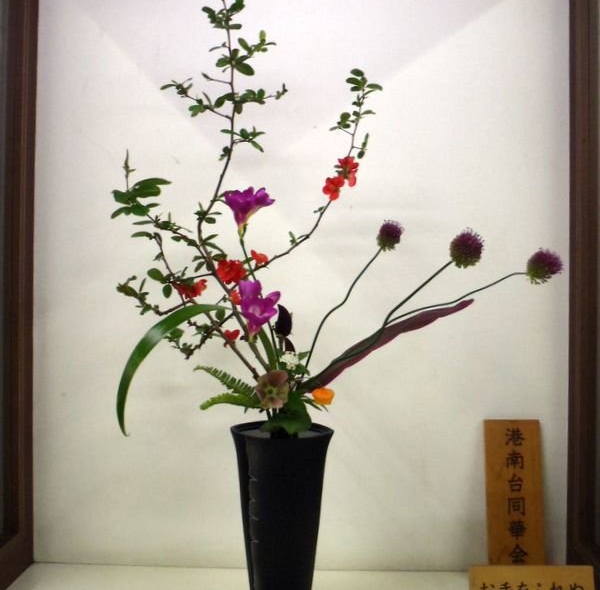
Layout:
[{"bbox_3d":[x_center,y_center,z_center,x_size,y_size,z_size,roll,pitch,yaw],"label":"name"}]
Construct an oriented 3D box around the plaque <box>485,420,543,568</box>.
[{"bbox_3d":[0.340,0.321,1.026,0.089,0.243,0.010,0,-7,2],"label":"plaque"}]

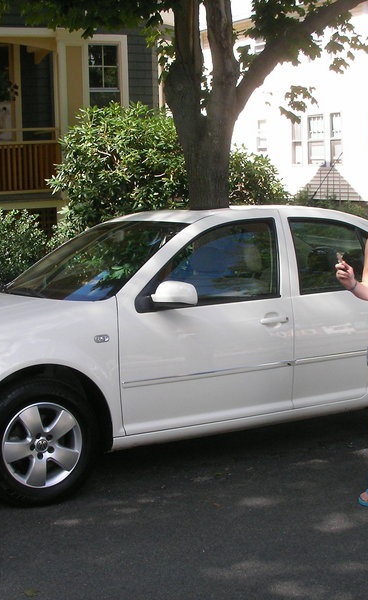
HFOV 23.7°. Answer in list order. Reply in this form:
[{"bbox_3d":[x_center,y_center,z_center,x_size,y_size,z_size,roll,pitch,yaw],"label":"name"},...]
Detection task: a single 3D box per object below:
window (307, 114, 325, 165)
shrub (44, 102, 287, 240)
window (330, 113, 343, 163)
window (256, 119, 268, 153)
[{"bbox_3d":[3.489,-4.245,23.300,0.140,1.380,0.920,-4,7,-23],"label":"window"},{"bbox_3d":[-0.194,-1.259,11.000,3.000,2.400,2.300,-4,7,-25],"label":"shrub"},{"bbox_3d":[3.974,-4.221,22.884,0.100,1.320,0.530,-6,9,-28],"label":"window"},{"bbox_3d":[2.317,-4.825,25.917,0.100,0.950,0.660,-6,9,-28],"label":"window"}]

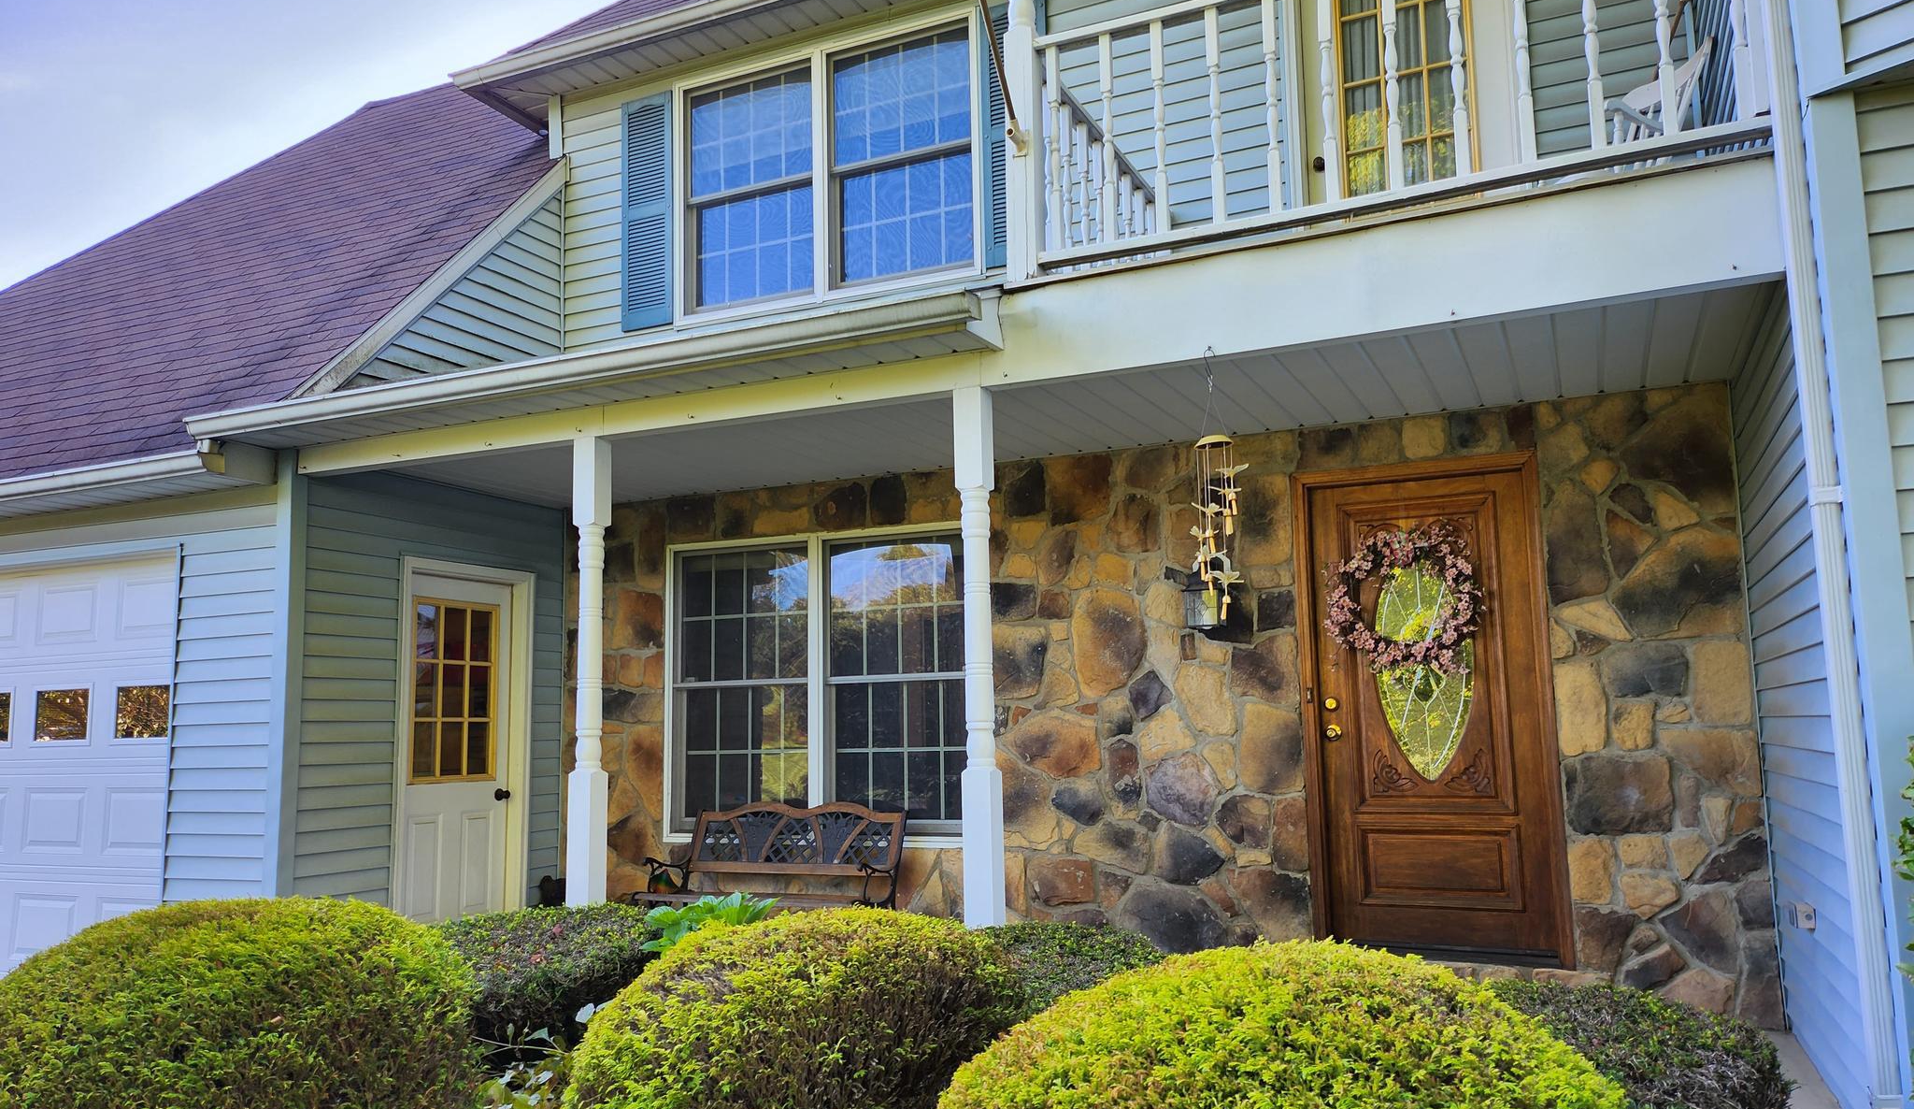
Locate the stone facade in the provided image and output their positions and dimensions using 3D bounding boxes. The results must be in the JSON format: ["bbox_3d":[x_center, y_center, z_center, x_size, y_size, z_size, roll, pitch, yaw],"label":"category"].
[{"bbox_3d":[0.453,0.769,6.466,5.950,2.520,0.220,-4,-8,24],"label":"stone facade"}]

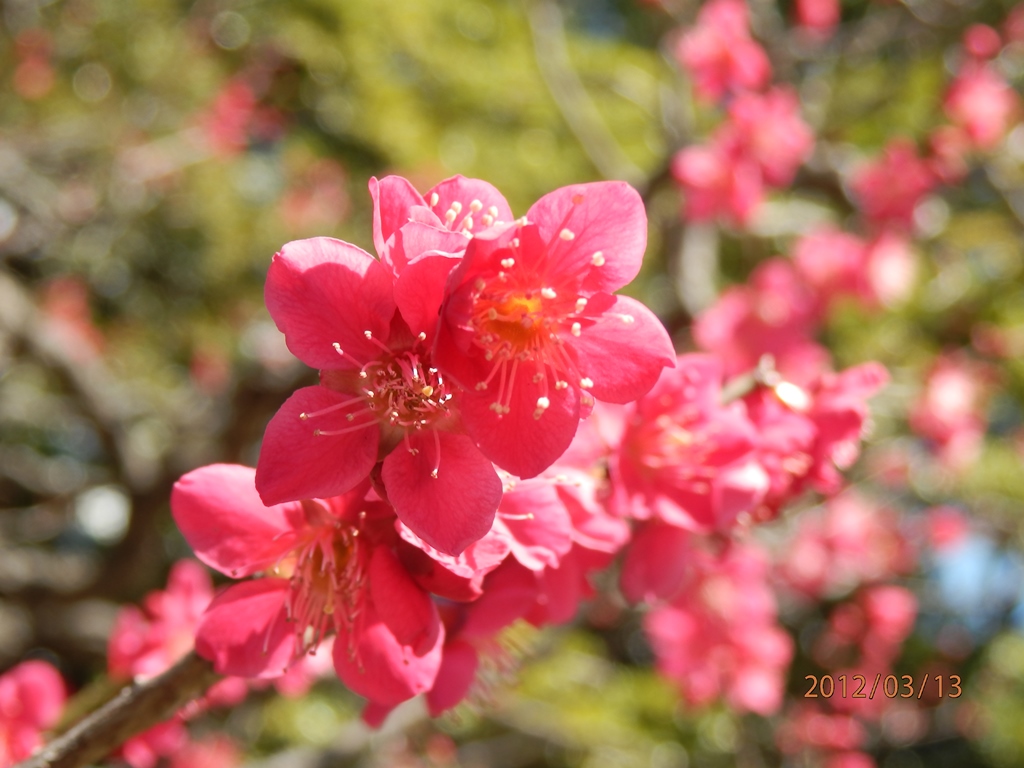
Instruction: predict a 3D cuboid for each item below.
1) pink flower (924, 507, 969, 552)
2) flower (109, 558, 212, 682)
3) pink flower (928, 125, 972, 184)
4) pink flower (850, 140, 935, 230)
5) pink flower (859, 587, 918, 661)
[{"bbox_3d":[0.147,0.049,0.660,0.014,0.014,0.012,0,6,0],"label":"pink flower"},{"bbox_3d":[-0.057,0.038,0.320,0.018,0.019,0.015,0,-9,18],"label":"flower"},{"bbox_3d":[0.162,-0.085,0.720,0.014,0.019,0.014,0,6,11],"label":"pink flower"},{"bbox_3d":[0.133,-0.069,0.680,0.026,0.027,0.020,0,11,11],"label":"pink flower"},{"bbox_3d":[0.150,0.095,0.780,0.021,0.027,0.020,0,-6,11],"label":"pink flower"}]

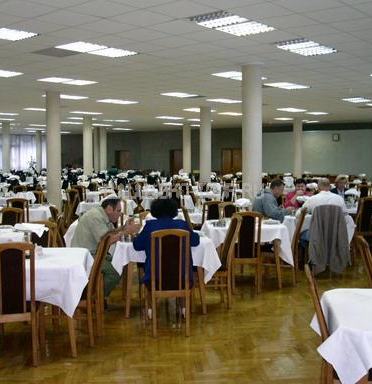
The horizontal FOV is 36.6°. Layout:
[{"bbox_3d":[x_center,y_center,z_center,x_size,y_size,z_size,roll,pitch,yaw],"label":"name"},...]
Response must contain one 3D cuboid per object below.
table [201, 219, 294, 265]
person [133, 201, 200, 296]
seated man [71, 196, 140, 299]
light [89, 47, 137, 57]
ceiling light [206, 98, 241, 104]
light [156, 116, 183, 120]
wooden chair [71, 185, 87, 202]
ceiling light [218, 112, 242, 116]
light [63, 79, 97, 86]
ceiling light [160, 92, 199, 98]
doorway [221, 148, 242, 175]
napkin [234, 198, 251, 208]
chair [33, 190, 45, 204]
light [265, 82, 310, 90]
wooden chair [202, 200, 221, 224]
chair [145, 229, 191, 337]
[{"bbox_3d":[0.779,0.670,7.454,1.060,0.500,1.020,0,3,0],"label":"table"},{"bbox_3d":[-0.193,0.674,5.383,0.600,1.220,0.700,0,3,-7],"label":"person"},{"bbox_3d":[-0.920,0.686,6.401,0.820,1.240,0.510,0,3,-6],"label":"seated man"},{"bbox_3d":[-1.085,-2.070,8.328,0.590,0.070,0.590,3,5,40],"label":"light"},{"bbox_3d":[1.099,-2.562,15.730,0.580,0.070,1.170,3,5,40],"label":"ceiling light"},{"bbox_3d":[-0.652,-2.935,22.199,0.570,0.070,1.150,3,4,41],"label":"light"},{"bbox_3d":[-2.467,0.320,13.247,0.450,0.980,0.530,0,4,6],"label":"wooden chair"},{"bbox_3d":[1.666,-2.784,20.140,0.600,0.070,1.200,3,5,40],"label":"ceiling light"},{"bbox_3d":[-2.222,-2.305,11.796,0.570,0.070,0.570,3,5,40],"label":"light"},{"bbox_3d":[-0.167,-2.494,14.408,0.570,0.070,1.150,3,4,41],"label":"ceiling light"},{"bbox_3d":[2.407,-1.202,28.929,1.420,2.100,0.150,3,5,40],"label":"doorway"},{"bbox_3d":[0.786,0.157,7.761,0.250,0.120,0.230,0,3,0],"label":"napkin"},{"bbox_3d":[-2.940,0.481,10.857,0.430,0.980,0.500,0,3,-6],"label":"chair"},{"bbox_3d":[2.225,-2.352,12.378,0.580,0.070,1.170,3,5,40],"label":"light"},{"bbox_3d":[0.390,0.613,8.453,0.450,0.980,0.530,-1,4,-16],"label":"wooden chair"},{"bbox_3d":[-0.145,0.799,5.206,0.450,0.990,0.520,0,3,-7],"label":"chair"}]

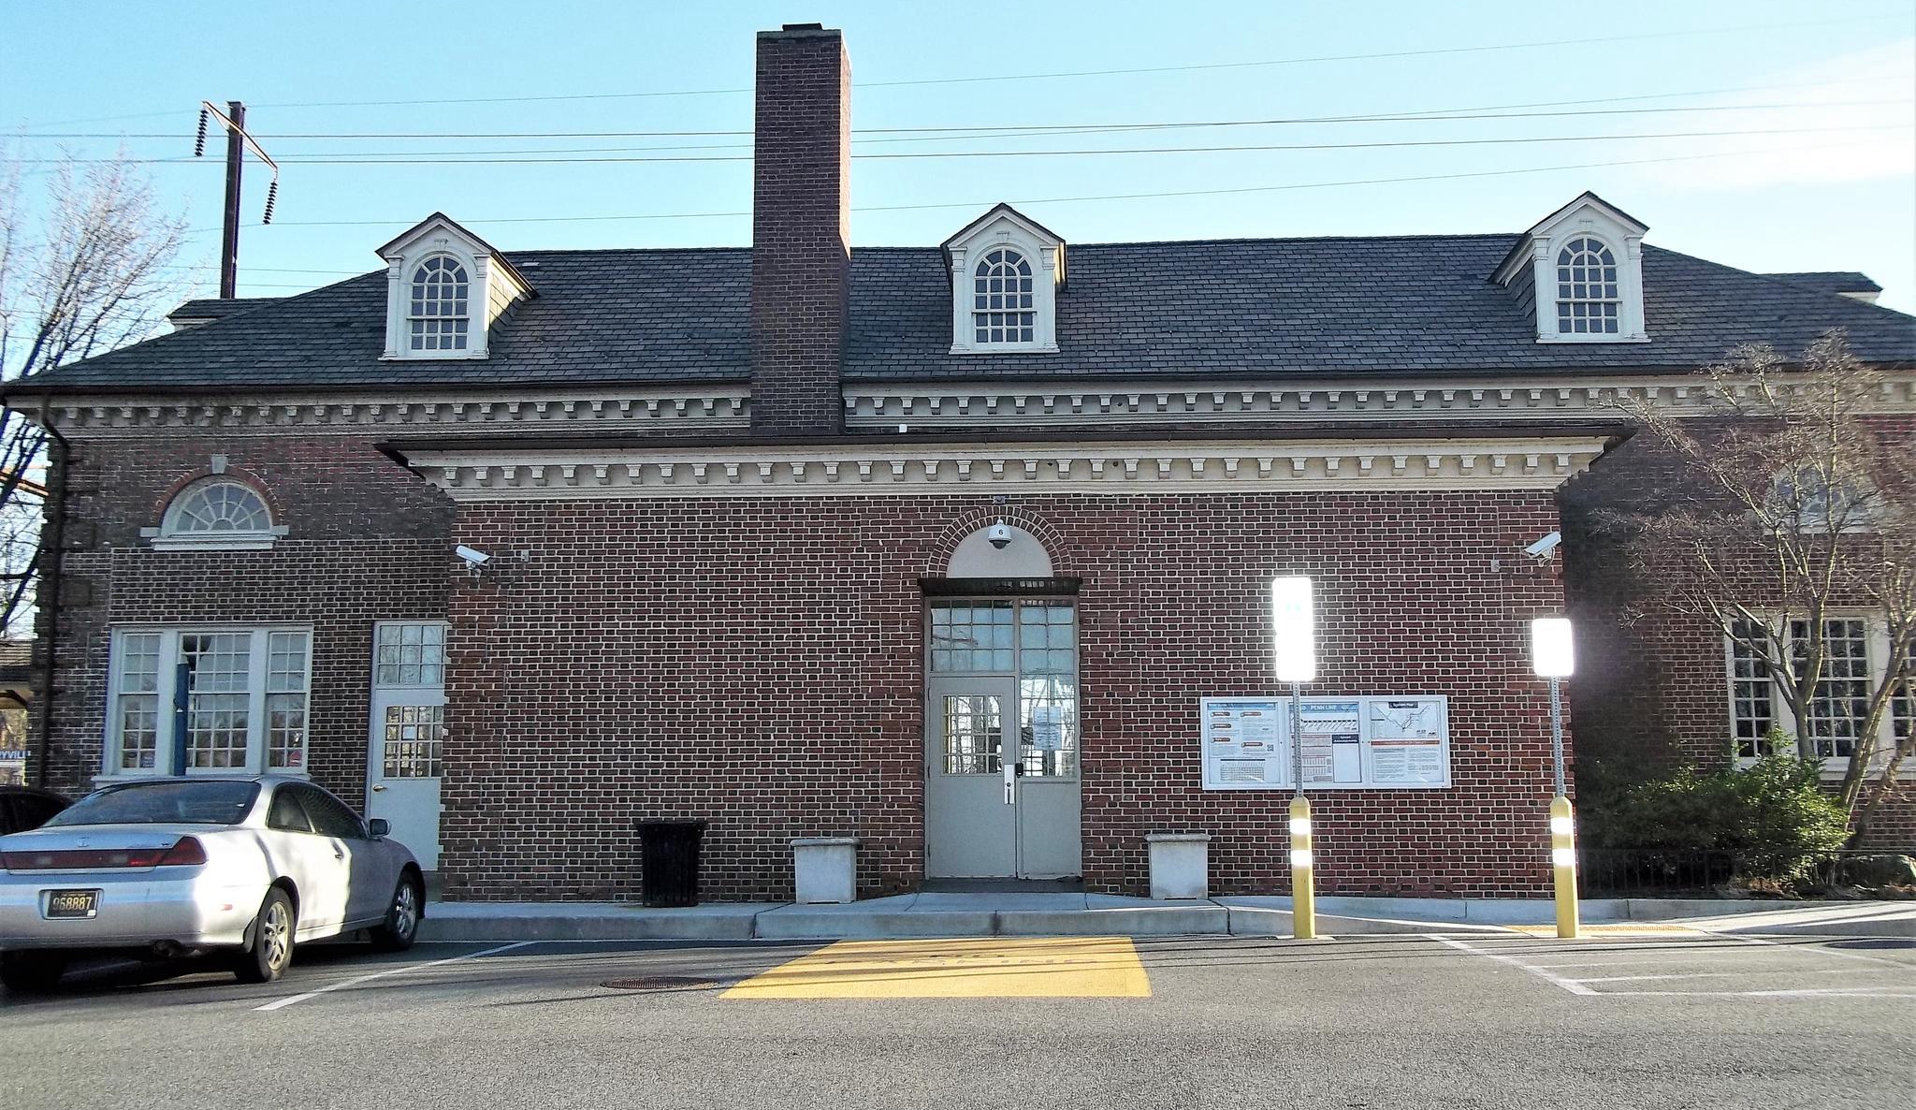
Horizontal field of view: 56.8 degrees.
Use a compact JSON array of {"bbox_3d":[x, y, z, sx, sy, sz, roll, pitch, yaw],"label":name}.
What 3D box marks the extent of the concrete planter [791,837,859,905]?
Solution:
[{"bbox_3d":[-1.296,3.132,17.575,0.643,0.622,0.620,-1,-8,2],"label":"concrete planter"}]

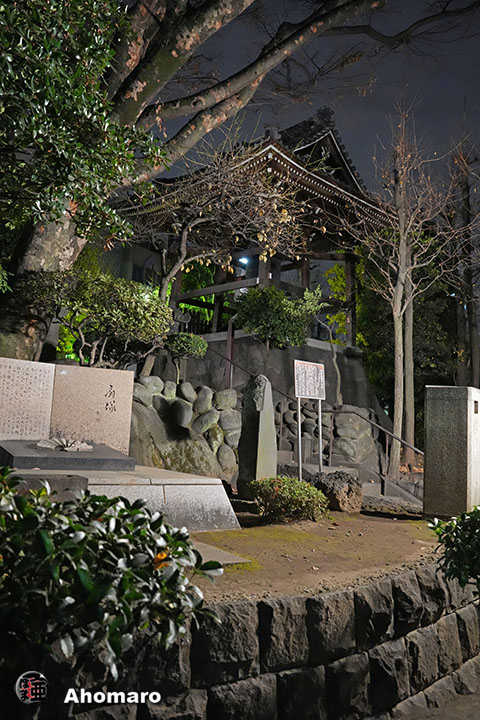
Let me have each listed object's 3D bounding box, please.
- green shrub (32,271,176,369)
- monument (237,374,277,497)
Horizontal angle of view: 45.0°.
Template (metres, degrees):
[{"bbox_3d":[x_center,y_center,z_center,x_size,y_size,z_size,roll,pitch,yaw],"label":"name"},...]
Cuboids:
[{"bbox_3d":[-1.931,-0.569,8.145,1.850,1.350,1.500,2,-3,0],"label":"green shrub"},{"bbox_3d":[0.207,0.919,7.058,0.300,1.480,0.380,5,-4,-40],"label":"monument"}]

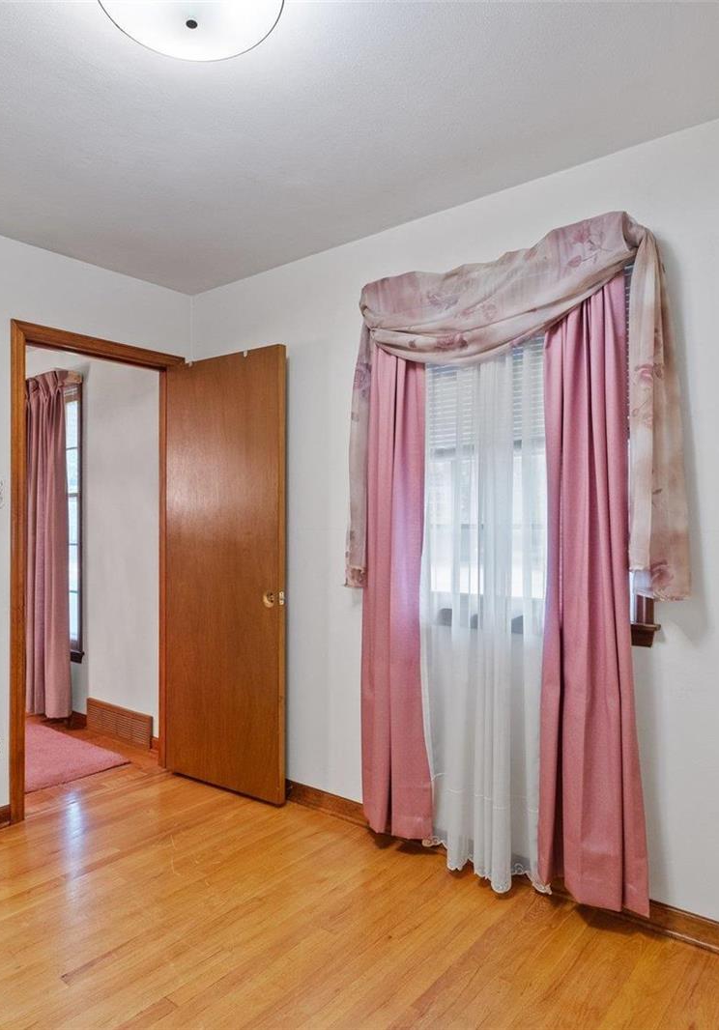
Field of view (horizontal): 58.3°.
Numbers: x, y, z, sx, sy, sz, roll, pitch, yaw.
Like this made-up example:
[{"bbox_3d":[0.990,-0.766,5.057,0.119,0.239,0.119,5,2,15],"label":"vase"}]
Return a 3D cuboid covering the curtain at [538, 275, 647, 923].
[{"bbox_3d":[0.734,0.190,2.034,0.330,2.040,0.110,-1,-1,37],"label":"curtain"}]

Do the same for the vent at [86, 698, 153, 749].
[{"bbox_3d":[-1.389,1.195,3.716,0.615,0.200,0.050,-1,-1,37],"label":"vent"}]

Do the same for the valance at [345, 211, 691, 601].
[{"bbox_3d":[0.454,-0.320,2.256,1.255,1.165,0.155,-1,-1,37],"label":"valance"}]

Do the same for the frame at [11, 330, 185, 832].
[{"bbox_3d":[-1.213,0.237,3.033,0.123,2.100,0.841,-1,-1,41],"label":"frame"}]

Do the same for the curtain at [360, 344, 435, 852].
[{"bbox_3d":[0.142,0.197,2.486,0.320,2.040,0.110,-1,-1,37],"label":"curtain"}]

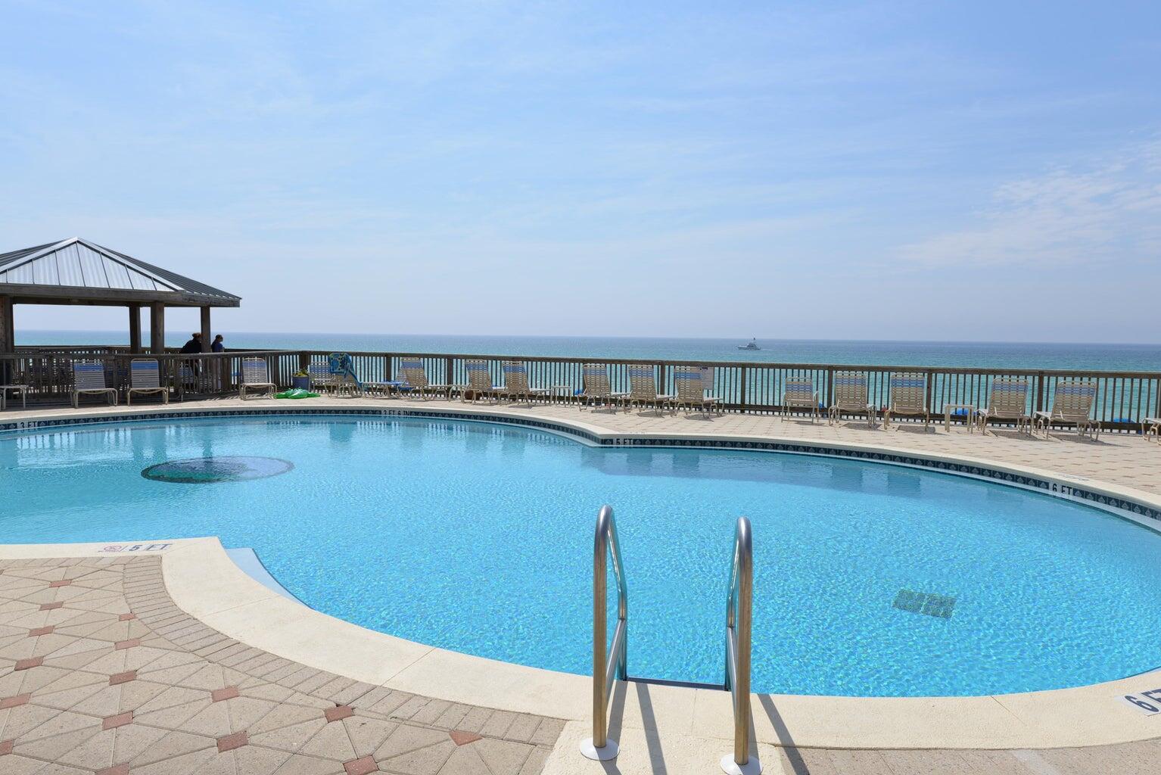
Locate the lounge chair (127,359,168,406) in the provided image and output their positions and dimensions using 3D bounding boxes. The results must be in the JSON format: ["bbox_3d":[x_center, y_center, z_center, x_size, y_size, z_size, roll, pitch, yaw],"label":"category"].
[{"bbox_3d":[-9.011,-0.130,16.079,0.680,0.910,1.380,-2,4,-31],"label":"lounge chair"}]

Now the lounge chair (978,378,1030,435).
[{"bbox_3d":[6.978,0.297,12.735,0.690,0.920,1.340,2,4,21],"label":"lounge chair"}]

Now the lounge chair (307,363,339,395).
[{"bbox_3d":[-6.076,-0.195,18.219,0.580,0.830,0.660,1,4,-1],"label":"lounge chair"}]

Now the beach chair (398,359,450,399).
[{"bbox_3d":[-3.583,-0.208,18.001,0.680,0.950,1.400,2,4,24],"label":"beach chair"}]

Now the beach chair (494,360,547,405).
[{"bbox_3d":[-1.180,-0.099,16.912,0.680,0.940,1.400,2,4,24],"label":"beach chair"}]

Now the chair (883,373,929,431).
[{"bbox_3d":[5.657,0.219,13.460,0.690,0.950,1.280,2,4,21],"label":"chair"}]

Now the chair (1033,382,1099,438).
[{"bbox_3d":[7.741,0.339,12.346,0.680,0.910,1.360,2,4,20],"label":"chair"}]

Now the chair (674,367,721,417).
[{"bbox_3d":[2.305,0.056,15.208,0.690,0.965,1.260,3,4,28],"label":"chair"}]

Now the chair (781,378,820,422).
[{"bbox_3d":[4.008,0.224,14.062,0.590,0.820,0.580,2,4,25],"label":"chair"}]

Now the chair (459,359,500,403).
[{"bbox_3d":[-2.114,-0.155,17.636,0.690,0.960,1.300,2,4,20],"label":"chair"}]

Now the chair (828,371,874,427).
[{"bbox_3d":[4.895,0.184,13.840,0.690,0.950,1.280,3,4,26],"label":"chair"}]

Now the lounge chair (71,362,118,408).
[{"bbox_3d":[-10.046,-0.086,15.927,0.690,0.860,1.460,-2,5,-38],"label":"lounge chair"}]

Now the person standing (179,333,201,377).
[{"bbox_3d":[-11.748,-0.932,23.318,0.500,1.470,0.650,4,5,40],"label":"person standing"}]

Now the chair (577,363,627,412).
[{"bbox_3d":[0.515,-0.002,15.793,0.680,0.940,1.400,2,4,24],"label":"chair"}]

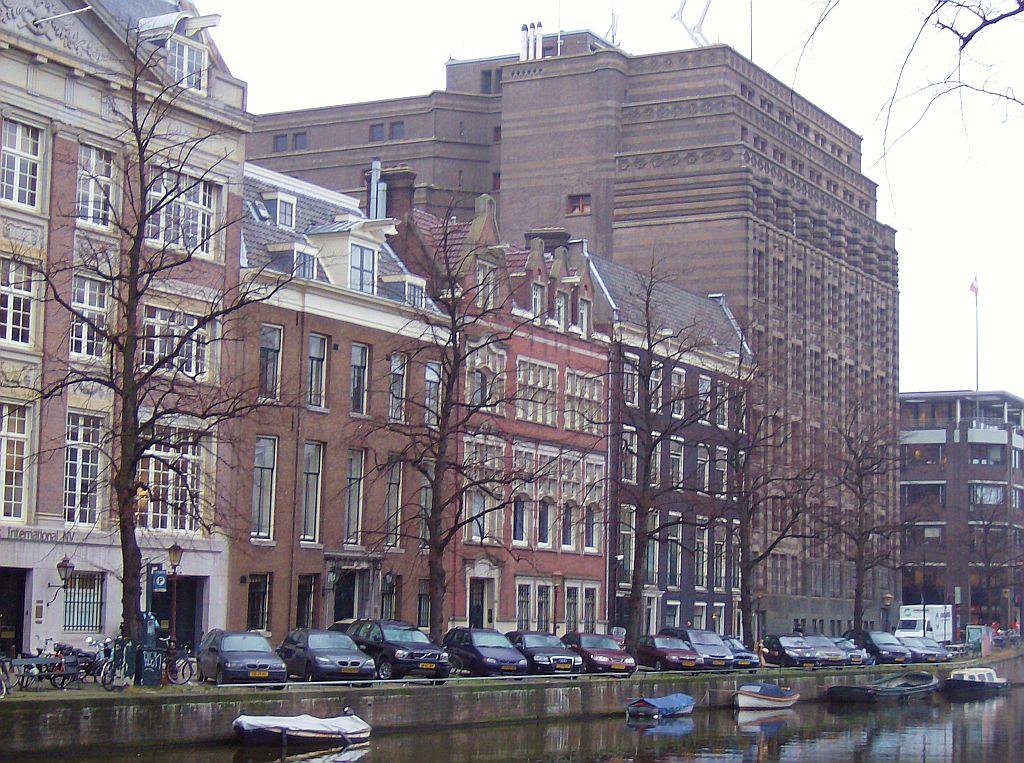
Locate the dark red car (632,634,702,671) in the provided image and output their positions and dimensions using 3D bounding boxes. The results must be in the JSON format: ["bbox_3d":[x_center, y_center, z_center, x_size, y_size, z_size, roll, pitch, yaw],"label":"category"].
[{"bbox_3d":[5.853,10.581,80.302,1.720,1.420,4.350,3,-7,-18],"label":"dark red car"}]

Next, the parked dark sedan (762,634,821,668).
[{"bbox_3d":[12.245,12.095,92.434,1.740,1.460,4.300,3,-7,-11],"label":"parked dark sedan"}]

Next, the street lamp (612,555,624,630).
[{"bbox_3d":[4.975,10.570,96.882,0.500,4.900,0.450,-2,-7,27],"label":"street lamp"}]

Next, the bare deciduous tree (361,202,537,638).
[{"bbox_3d":[-2.045,1.678,64.235,5.500,14.990,5.500,1,-7,0],"label":"bare deciduous tree"}]

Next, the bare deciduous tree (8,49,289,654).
[{"bbox_3d":[-9.196,-0.668,51.610,6.800,16.530,6.800,-3,-8,30],"label":"bare deciduous tree"}]

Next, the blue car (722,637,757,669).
[{"bbox_3d":[8.659,11.235,85.721,1.730,1.480,4.200,3,-7,-18],"label":"blue car"}]

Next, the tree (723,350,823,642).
[{"bbox_3d":[10.611,5.277,84.474,4.300,12.870,4.300,1,-7,0],"label":"tree"}]

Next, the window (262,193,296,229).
[{"bbox_3d":[-8.364,-6.082,74.225,0.750,1.255,1.161,-2,-7,28],"label":"window"}]

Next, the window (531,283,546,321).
[{"bbox_3d":[1.122,-3.454,89.249,0.300,1.663,1.150,-2,-7,28],"label":"window"}]

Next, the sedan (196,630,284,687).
[{"bbox_3d":[-7.226,7.418,55.306,1.770,1.430,4.450,3,-7,-17],"label":"sedan"}]

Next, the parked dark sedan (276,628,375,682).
[{"bbox_3d":[-5.248,7.701,57.947,1.850,1.471,4.840,4,-7,-21],"label":"parked dark sedan"}]

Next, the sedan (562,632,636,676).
[{"bbox_3d":[3.035,9.899,74.947,1.750,1.430,4.500,3,-7,-13],"label":"sedan"}]

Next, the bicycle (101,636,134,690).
[{"bbox_3d":[-9.548,6.849,50.000,0.600,1.170,1.750,5,-7,-28],"label":"bicycle"}]

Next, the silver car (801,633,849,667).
[{"bbox_3d":[13.924,12.458,95.758,1.760,1.570,4.300,3,-7,-16],"label":"silver car"}]

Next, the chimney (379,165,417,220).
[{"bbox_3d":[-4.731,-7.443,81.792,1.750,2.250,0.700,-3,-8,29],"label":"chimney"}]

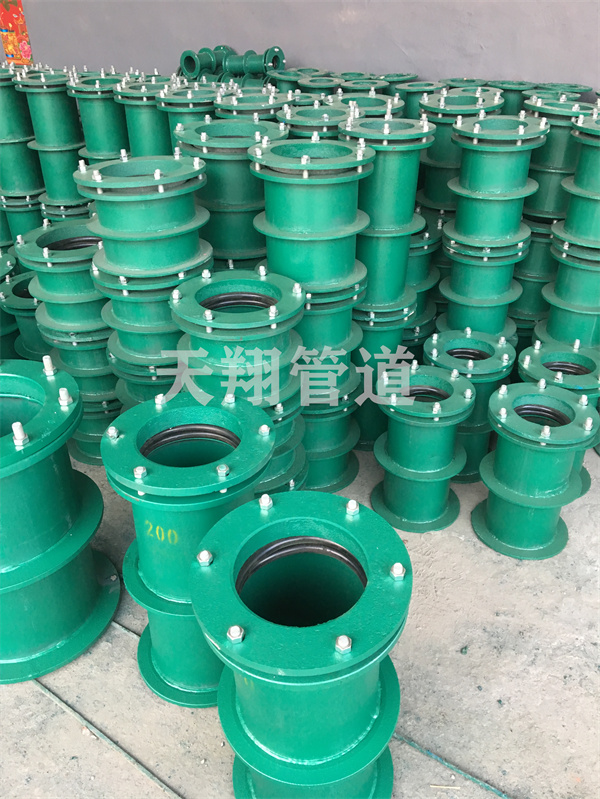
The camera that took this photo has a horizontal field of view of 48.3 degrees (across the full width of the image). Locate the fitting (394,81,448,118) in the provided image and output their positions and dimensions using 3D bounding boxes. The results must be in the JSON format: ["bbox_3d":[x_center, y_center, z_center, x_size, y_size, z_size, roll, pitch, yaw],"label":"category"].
[{"bbox_3d":[0.542,-1.254,3.068,0.226,0.330,0.226,-1,33,0],"label":"fitting"}]

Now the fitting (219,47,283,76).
[{"bbox_3d":[-0.264,-1.964,3.892,0.362,0.158,0.158,24,40,33],"label":"fitting"}]

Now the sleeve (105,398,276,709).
[{"bbox_3d":[-0.241,0.358,1.606,0.369,0.682,0.369,-1,31,0],"label":"sleeve"}]

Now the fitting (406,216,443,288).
[{"bbox_3d":[0.328,-0.437,2.313,0.325,0.335,0.325,-2,33,0],"label":"fitting"}]

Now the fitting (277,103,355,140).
[{"bbox_3d":[0.071,-0.788,2.246,0.287,0.360,0.287,-1,33,0],"label":"fitting"}]

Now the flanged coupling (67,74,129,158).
[{"bbox_3d":[-0.825,-1.116,2.948,0.285,0.515,0.285,-2,33,0],"label":"flanged coupling"}]

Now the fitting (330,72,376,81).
[{"bbox_3d":[0.267,-1.451,3.388,0.226,0.330,0.226,-1,33,0],"label":"fitting"}]

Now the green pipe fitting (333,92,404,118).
[{"bbox_3d":[0.231,-0.921,2.450,0.287,0.360,0.287,-1,33,0],"label":"green pipe fitting"}]

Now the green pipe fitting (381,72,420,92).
[{"bbox_3d":[0.414,-1.230,2.962,0.195,0.360,0.195,-2,33,0],"label":"green pipe fitting"}]

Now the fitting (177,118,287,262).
[{"bbox_3d":[-0.192,-0.637,2.016,0.334,0.332,0.334,-2,33,0],"label":"fitting"}]

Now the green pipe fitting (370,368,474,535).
[{"bbox_3d":[0.382,0.143,2.115,0.291,0.475,0.291,-1,32,0],"label":"green pipe fitting"}]

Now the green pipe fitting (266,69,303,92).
[{"bbox_3d":[-0.052,-1.364,3.237,0.195,0.360,0.195,-2,33,0],"label":"green pipe fitting"}]

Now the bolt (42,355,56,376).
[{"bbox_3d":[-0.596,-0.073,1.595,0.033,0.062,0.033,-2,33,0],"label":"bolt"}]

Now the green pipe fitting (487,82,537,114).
[{"bbox_3d":[0.972,-1.296,3.143,0.226,0.330,0.226,-1,33,0],"label":"green pipe fitting"}]

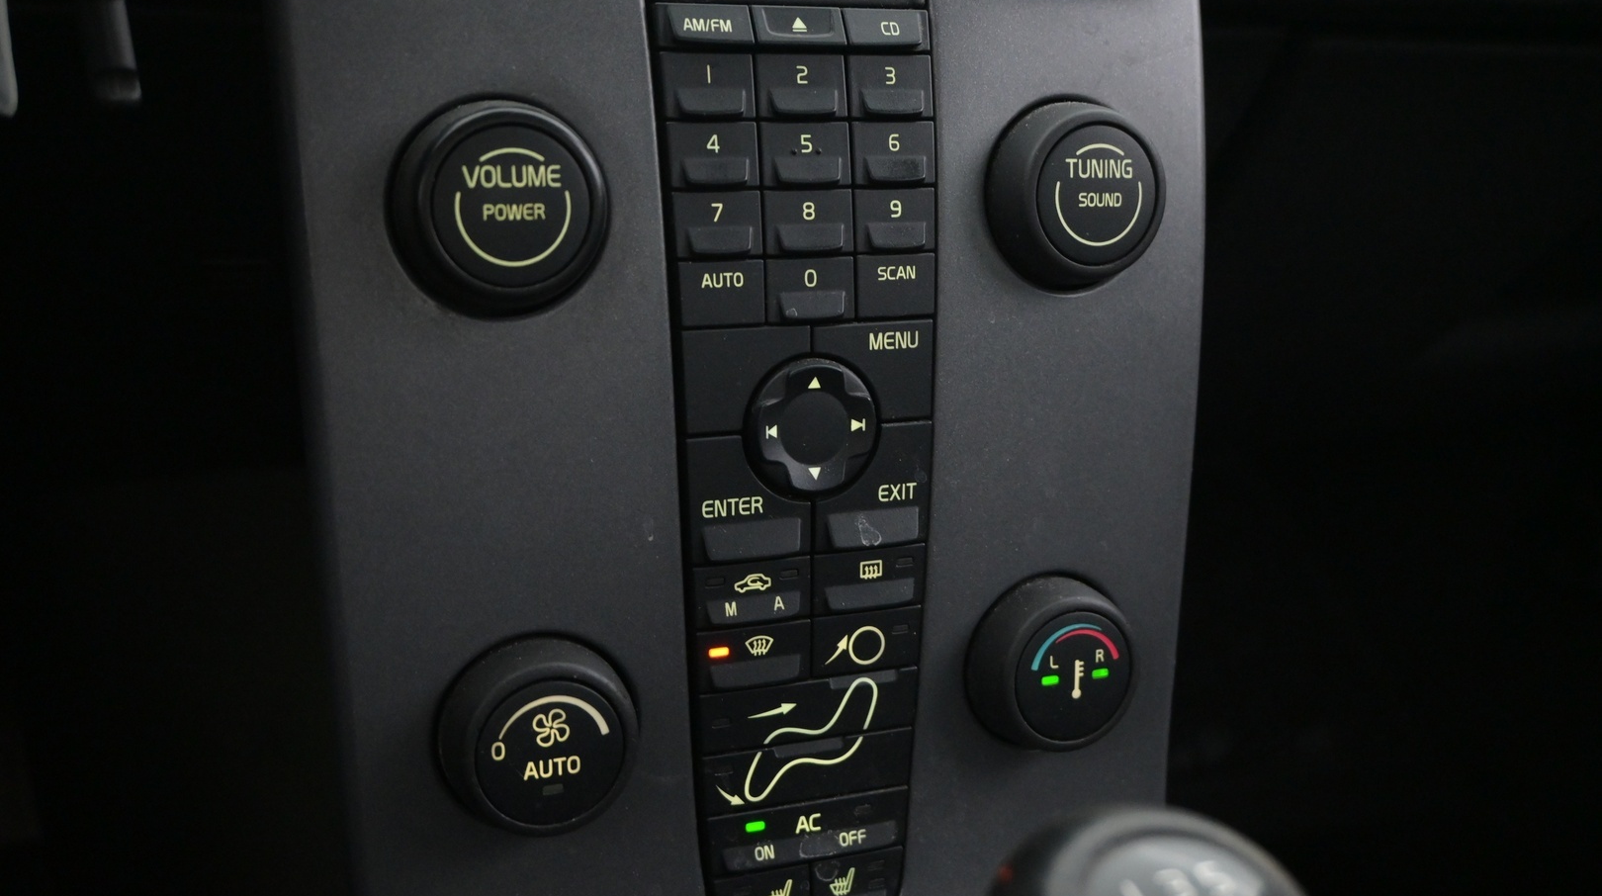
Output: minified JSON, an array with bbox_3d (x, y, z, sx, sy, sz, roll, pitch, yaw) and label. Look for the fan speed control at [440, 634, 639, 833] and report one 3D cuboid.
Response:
[{"bbox_3d":[-0.055,0.064,0.343,0.043,0.043,0.016,-5,7,-21],"label":"fan speed control"}]

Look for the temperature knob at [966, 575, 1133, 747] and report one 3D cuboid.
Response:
[{"bbox_3d":[0.063,0.054,0.388,0.043,0.043,0.016,-5,7,-21],"label":"temperature knob"}]

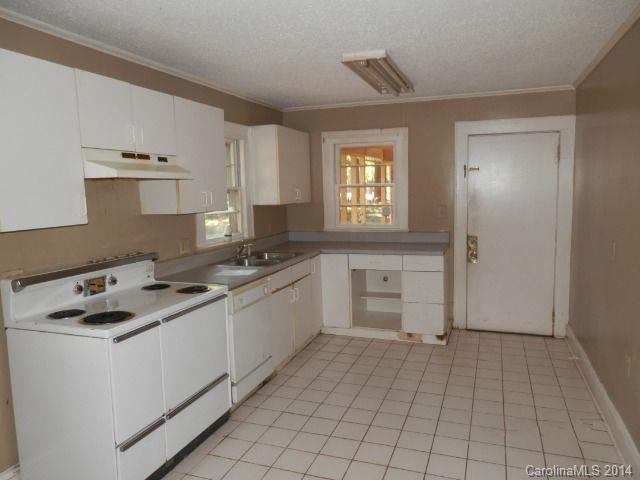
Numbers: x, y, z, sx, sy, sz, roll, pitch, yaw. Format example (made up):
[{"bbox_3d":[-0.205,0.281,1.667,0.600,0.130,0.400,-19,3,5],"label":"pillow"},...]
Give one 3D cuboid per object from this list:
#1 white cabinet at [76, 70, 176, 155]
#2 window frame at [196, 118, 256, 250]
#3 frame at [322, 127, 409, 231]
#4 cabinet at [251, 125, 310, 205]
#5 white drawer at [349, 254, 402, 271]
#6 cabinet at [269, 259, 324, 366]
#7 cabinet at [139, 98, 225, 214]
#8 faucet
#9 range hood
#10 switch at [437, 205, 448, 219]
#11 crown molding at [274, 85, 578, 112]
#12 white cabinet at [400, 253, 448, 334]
[{"bbox_3d":[-1.232,-0.715,2.765,0.321,0.390,0.762,1,7,21],"label":"white cabinet"},{"bbox_3d":[-0.884,-0.531,4.258,0.099,1.124,0.962,1,7,21],"label":"window frame"},{"bbox_3d":[0.501,-0.654,5.157,0.976,1.113,0.099,1,7,21],"label":"frame"},{"bbox_3d":[-0.406,-0.790,5.029,0.301,0.785,0.827,1,7,21],"label":"cabinet"},{"bbox_3d":[0.616,0.195,4.732,0.536,0.144,0.447,1,7,21],"label":"white drawer"},{"bbox_3d":[-0.473,0.622,4.480,0.613,0.859,1.102,1,7,21],"label":"cabinet"},{"bbox_3d":[-0.989,-0.596,3.421,0.321,0.782,0.611,1,7,21],"label":"cabinet"},{"bbox_3d":[-0.674,0.078,4.277,0.149,0.169,0.238,1,7,21],"label":"faucet"},{"bbox_3d":[-1.167,-0.442,2.778,0.479,0.163,0.764,1,7,21],"label":"range hood"},{"bbox_3d":[1.296,-0.296,4.869,0.075,0.119,0.016,1,7,21],"label":"switch"},{"bbox_3d":[0.974,-1.461,4.791,3.003,0.042,0.040,1,7,21],"label":"crown molding"},{"bbox_3d":[1.097,0.506,4.675,0.417,0.770,0.608,1,7,21],"label":"white cabinet"}]

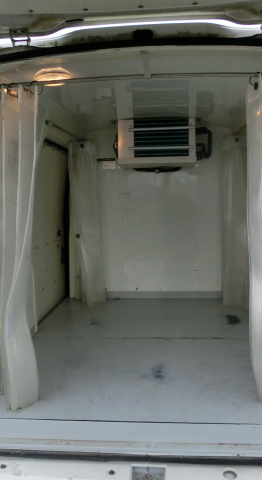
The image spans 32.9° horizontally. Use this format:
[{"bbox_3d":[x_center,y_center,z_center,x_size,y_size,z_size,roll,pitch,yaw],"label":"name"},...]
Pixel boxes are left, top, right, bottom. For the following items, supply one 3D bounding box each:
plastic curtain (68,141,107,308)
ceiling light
[{"bbox_3d":[-0.293,-0.113,2.913,0.245,1.070,0.220,-1,6,5],"label":"plastic curtain"},{"bbox_3d":[-0.269,-0.564,1.542,0.132,0.034,0.132,-1,6,5],"label":"ceiling light"}]

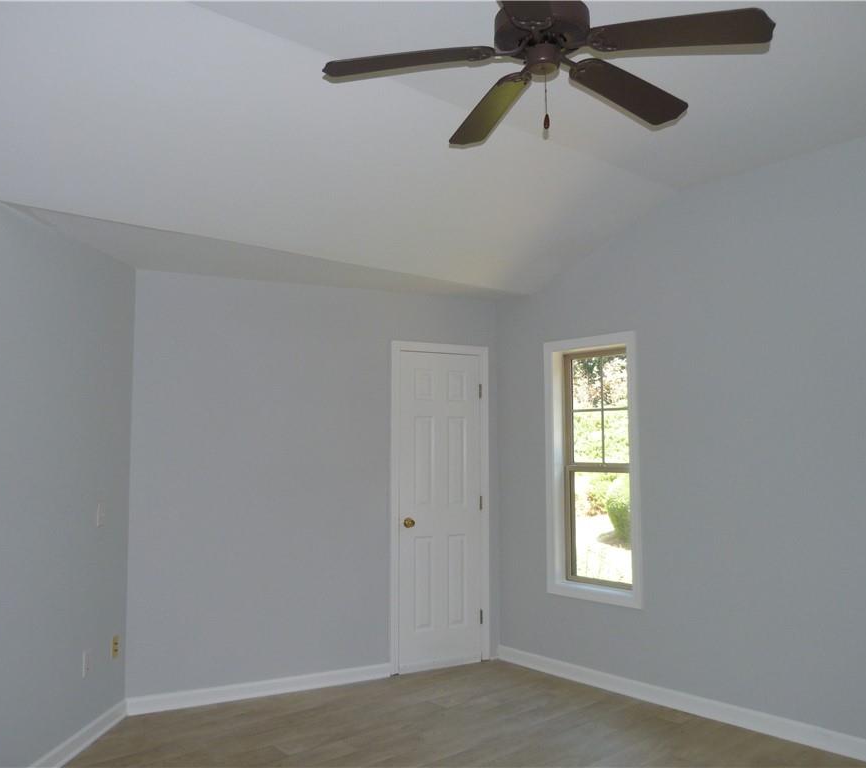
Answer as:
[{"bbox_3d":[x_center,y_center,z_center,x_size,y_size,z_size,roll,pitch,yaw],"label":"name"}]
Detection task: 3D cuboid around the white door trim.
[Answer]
[{"bbox_3d":[0.048,0.785,4.881,0.710,2.104,0.040,2,-5,-25],"label":"white door trim"}]

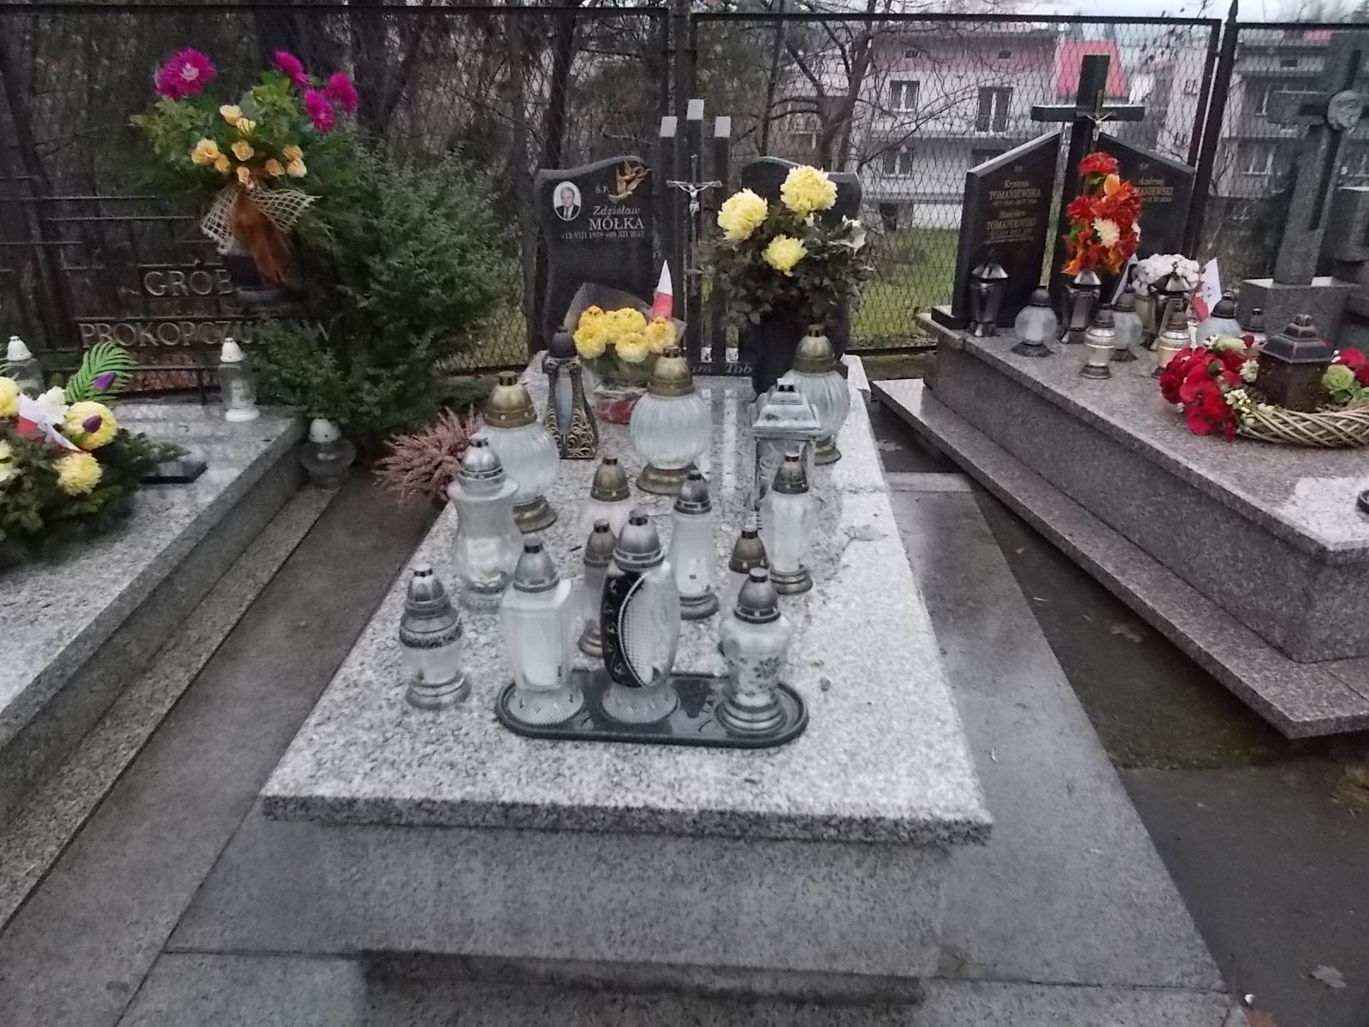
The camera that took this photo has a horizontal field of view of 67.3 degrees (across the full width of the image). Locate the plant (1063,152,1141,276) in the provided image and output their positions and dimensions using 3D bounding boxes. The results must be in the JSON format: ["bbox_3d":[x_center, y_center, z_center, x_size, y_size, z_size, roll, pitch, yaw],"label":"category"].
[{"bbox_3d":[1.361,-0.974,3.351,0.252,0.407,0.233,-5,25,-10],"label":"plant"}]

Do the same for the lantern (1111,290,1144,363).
[{"bbox_3d":[1.365,-0.581,3.179,0.132,0.210,0.132,-5,25,-10],"label":"lantern"}]

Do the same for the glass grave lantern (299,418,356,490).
[{"bbox_3d":[-1.156,-0.201,3.287,0.177,0.222,0.177,0,24,0],"label":"glass grave lantern"}]

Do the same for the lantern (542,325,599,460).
[{"bbox_3d":[-0.311,-0.322,2.683,0.139,0.337,0.136,1,25,3],"label":"lantern"}]

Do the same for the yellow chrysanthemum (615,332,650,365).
[{"bbox_3d":[-0.141,-0.451,2.821,0.092,0.083,0.087,1,24,3],"label":"yellow chrysanthemum"}]

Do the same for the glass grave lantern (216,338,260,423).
[{"bbox_3d":[-1.445,-0.434,3.305,0.119,0.262,0.119,1,25,3],"label":"glass grave lantern"}]

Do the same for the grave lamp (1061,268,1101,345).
[{"bbox_3d":[1.321,-0.692,3.429,0.127,0.230,0.127,-6,26,-11],"label":"grave lamp"}]

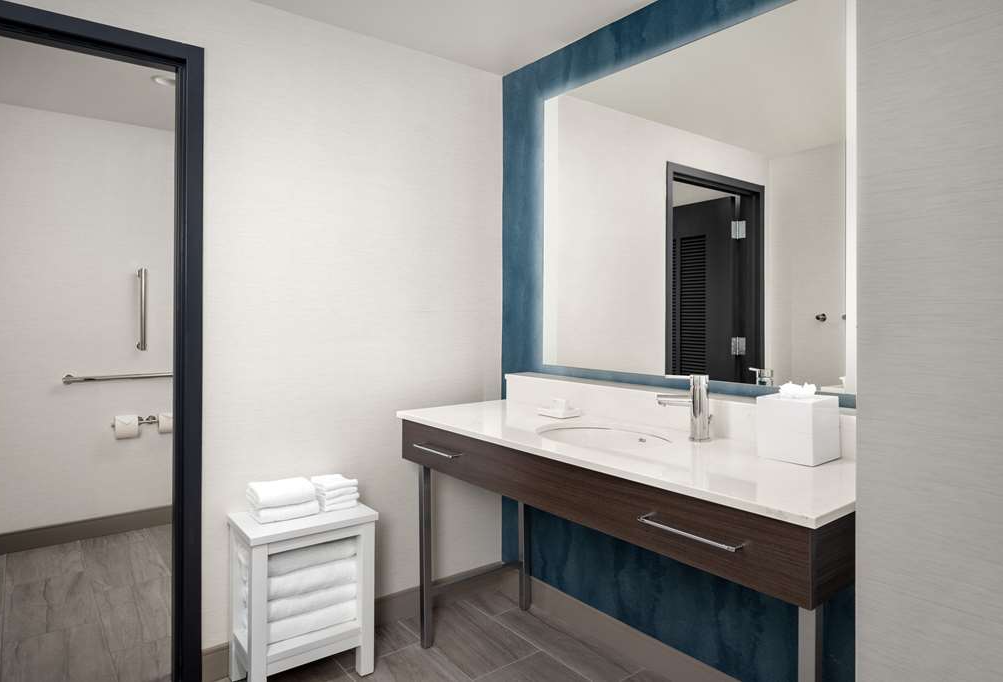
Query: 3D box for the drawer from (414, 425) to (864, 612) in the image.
[{"bbox_3d":[0.319,0.391,1.943,0.548,0.151,1.556,-1,3,-38],"label":"drawer"}]

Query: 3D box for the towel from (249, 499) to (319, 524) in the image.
[{"bbox_3d":[-0.740,0.563,2.122,0.195,0.046,0.148,-1,3,-38],"label":"towel"}]

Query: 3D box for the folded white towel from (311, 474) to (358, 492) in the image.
[{"bbox_3d":[-0.594,0.505,2.215,0.122,0.033,0.125,-1,3,-38],"label":"folded white towel"}]

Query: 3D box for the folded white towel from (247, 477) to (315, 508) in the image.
[{"bbox_3d":[-0.748,0.512,2.119,0.186,0.055,0.145,-1,3,-38],"label":"folded white towel"}]

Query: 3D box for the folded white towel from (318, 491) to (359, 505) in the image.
[{"bbox_3d":[-0.593,0.553,2.219,0.123,0.020,0.122,-1,3,-38],"label":"folded white towel"}]

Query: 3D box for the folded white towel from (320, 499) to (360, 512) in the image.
[{"bbox_3d":[-0.595,0.573,2.219,0.118,0.019,0.122,-1,3,-38],"label":"folded white towel"}]

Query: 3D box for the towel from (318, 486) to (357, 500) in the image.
[{"bbox_3d":[-0.594,0.532,2.218,0.121,0.022,0.122,-1,3,-38],"label":"towel"}]

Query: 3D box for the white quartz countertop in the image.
[{"bbox_3d":[0.312,0.304,1.962,0.582,0.021,1.621,-1,3,-38],"label":"white quartz countertop"}]

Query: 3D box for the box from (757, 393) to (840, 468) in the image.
[{"bbox_3d":[0.781,0.225,1.638,0.156,0.161,0.142,-1,3,-38],"label":"box"}]

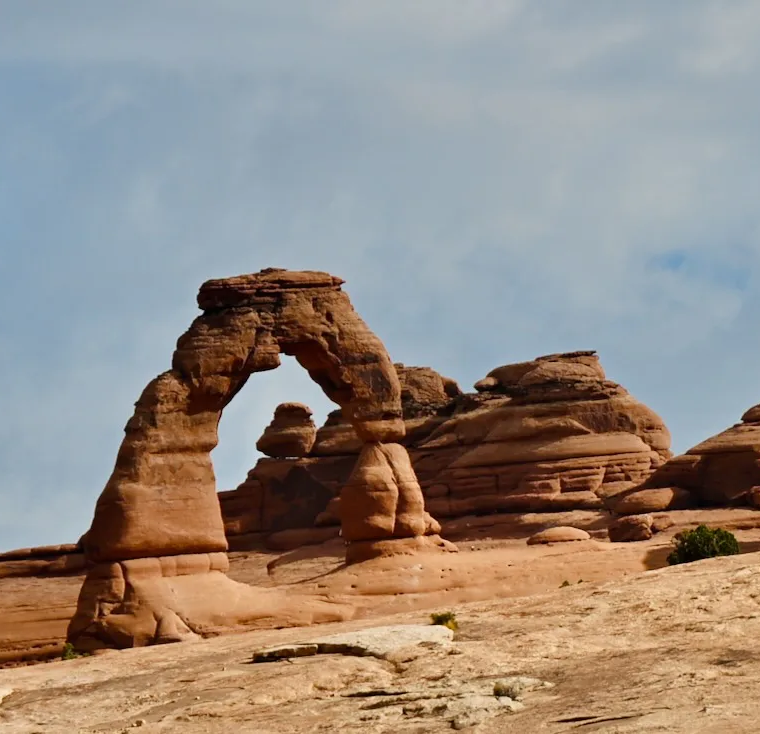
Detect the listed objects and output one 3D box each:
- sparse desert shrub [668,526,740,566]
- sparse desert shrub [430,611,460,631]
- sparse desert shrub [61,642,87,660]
[{"bbox_3d":[18.259,10.160,345.000,4.180,2.540,3.550,0,-2,0],"label":"sparse desert shrub"},{"bbox_3d":[3.535,13.976,335.000,1.530,1.260,1.300,0,-2,0],"label":"sparse desert shrub"},{"bbox_3d":[-17.801,16.553,355.000,1.510,1.100,1.280,0,-2,0],"label":"sparse desert shrub"}]

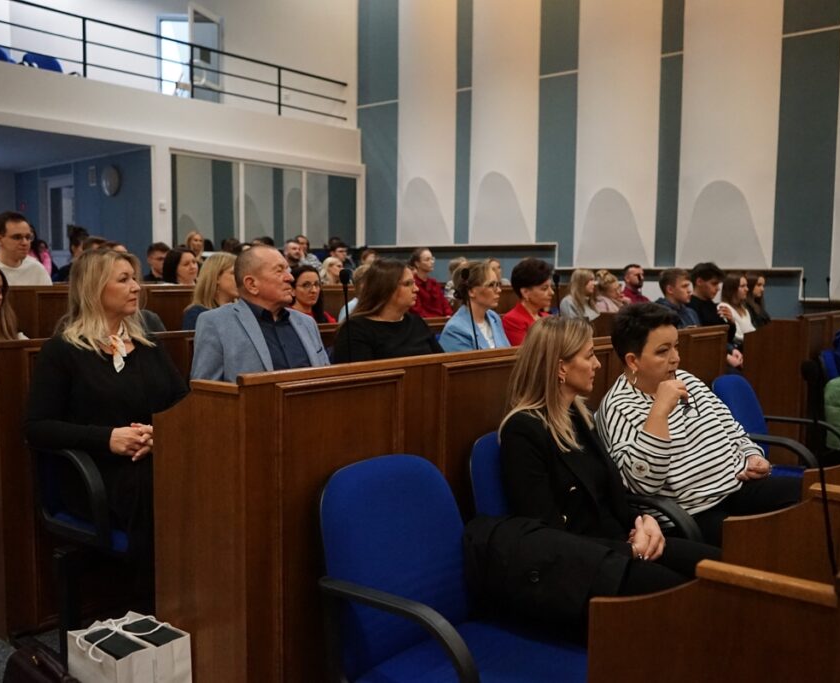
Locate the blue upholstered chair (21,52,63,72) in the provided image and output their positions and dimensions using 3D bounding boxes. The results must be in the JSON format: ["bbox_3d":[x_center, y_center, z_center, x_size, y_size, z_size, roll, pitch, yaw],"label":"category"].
[{"bbox_3d":[-4.281,-2.930,9.133,0.600,0.910,0.600,5,7,42],"label":"blue upholstered chair"}]

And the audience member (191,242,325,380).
[{"bbox_3d":[-0.417,0.306,3.041,0.750,1.320,0.540,5,7,41],"label":"audience member"}]

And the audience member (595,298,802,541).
[{"bbox_3d":[1.014,0.485,2.659,0.600,1.210,0.750,-5,7,-43],"label":"audience member"}]

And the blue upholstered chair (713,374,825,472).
[{"bbox_3d":[1.460,0.597,3.107,0.600,0.910,0.600,-5,7,-45],"label":"blue upholstered chair"}]

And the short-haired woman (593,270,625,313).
[{"bbox_3d":[1.629,0.018,6.574,0.480,1.200,0.720,-5,7,-43],"label":"short-haired woman"}]

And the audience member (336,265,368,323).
[{"bbox_3d":[-0.247,0.179,4.602,0.720,1.220,0.480,5,7,42],"label":"audience member"}]

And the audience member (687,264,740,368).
[{"bbox_3d":[2.099,0.103,5.573,0.520,1.300,0.750,-5,7,-43],"label":"audience member"}]

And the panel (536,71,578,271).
[{"bbox_3d":[1.607,-1.996,9.335,0.522,2.227,0.050,5,7,39],"label":"panel"}]

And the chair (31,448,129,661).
[{"bbox_3d":[-0.891,0.553,2.673,0.590,0.910,0.590,5,7,39],"label":"chair"}]

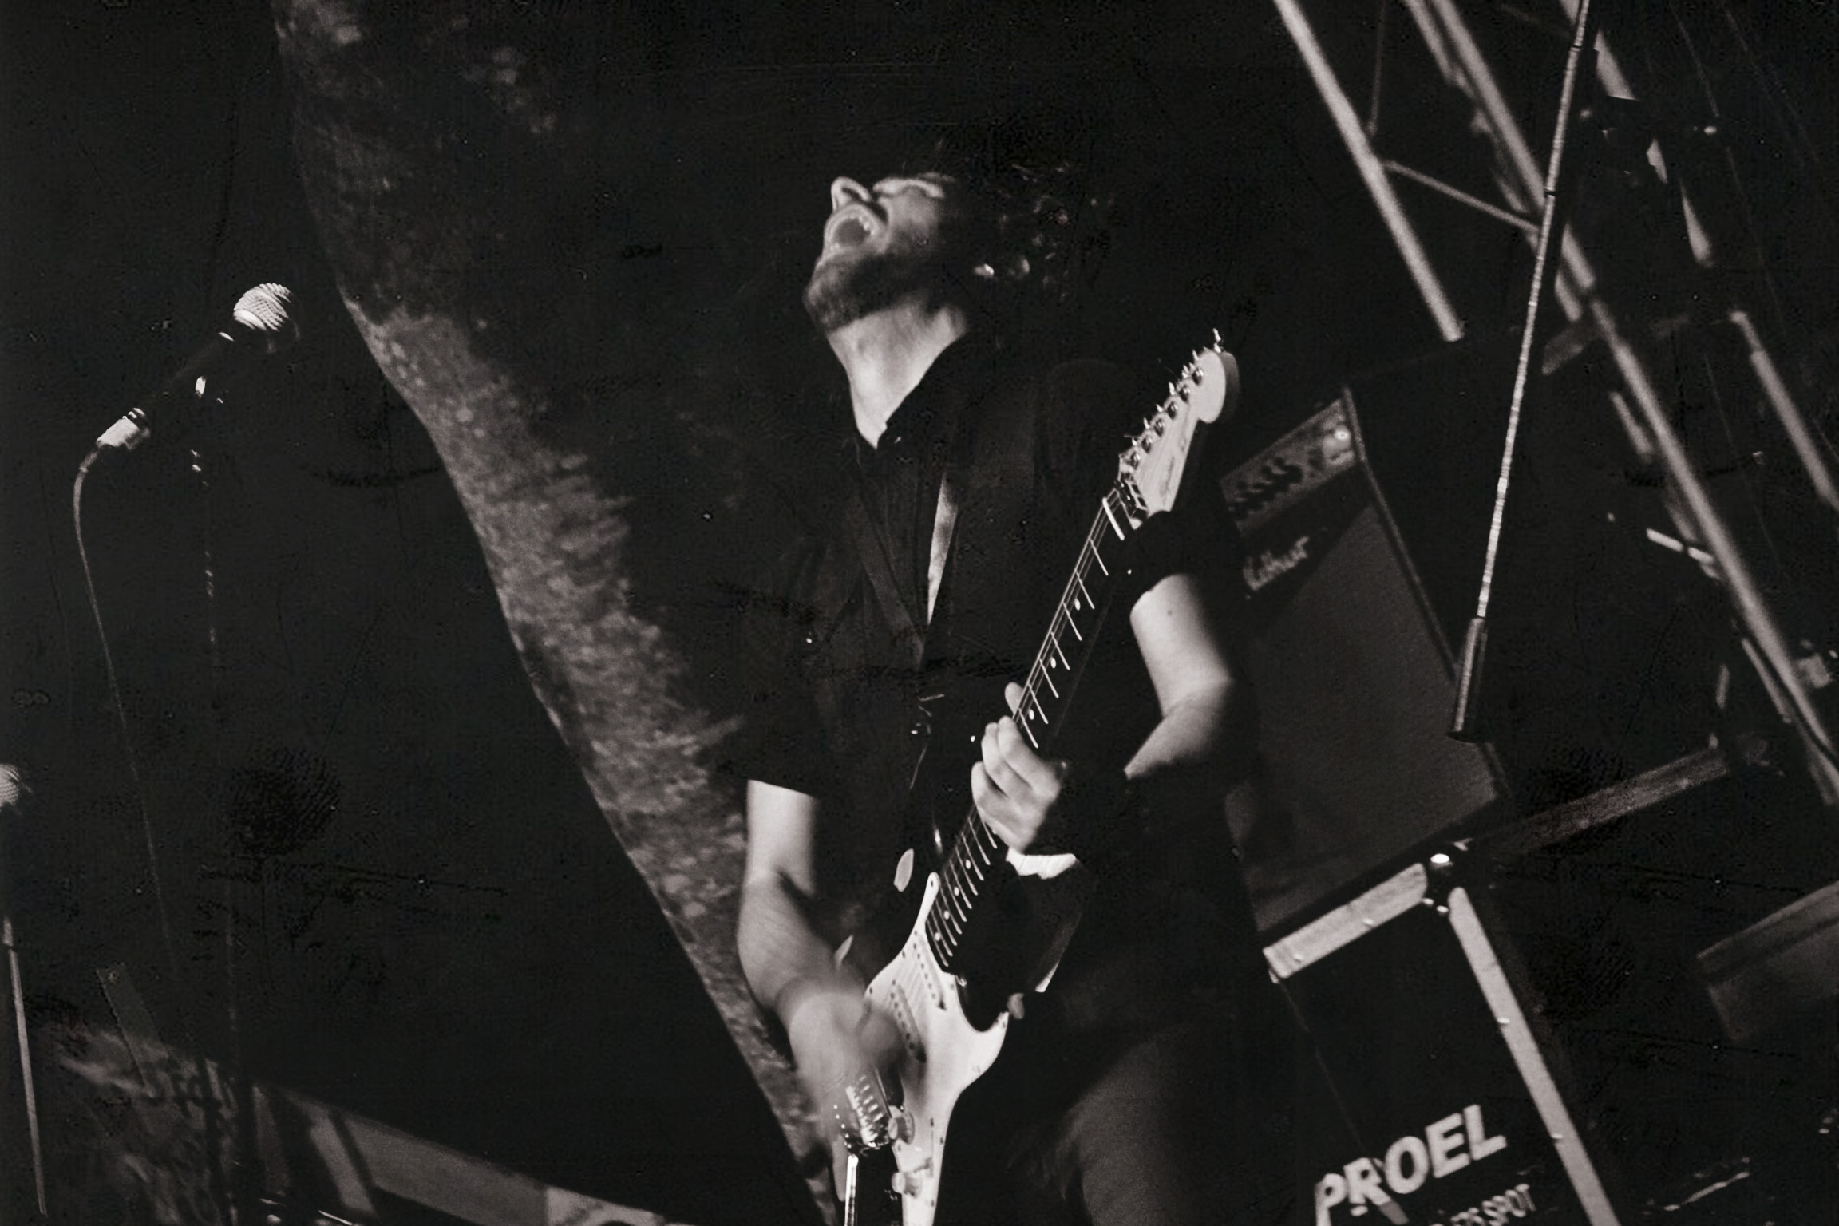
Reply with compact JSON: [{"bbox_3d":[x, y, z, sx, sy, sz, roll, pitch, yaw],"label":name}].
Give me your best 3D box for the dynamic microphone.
[{"bbox_3d":[-0.525,-0.176,3.483,0.195,0.051,0.051,-45,6,-36],"label":"dynamic microphone"}]

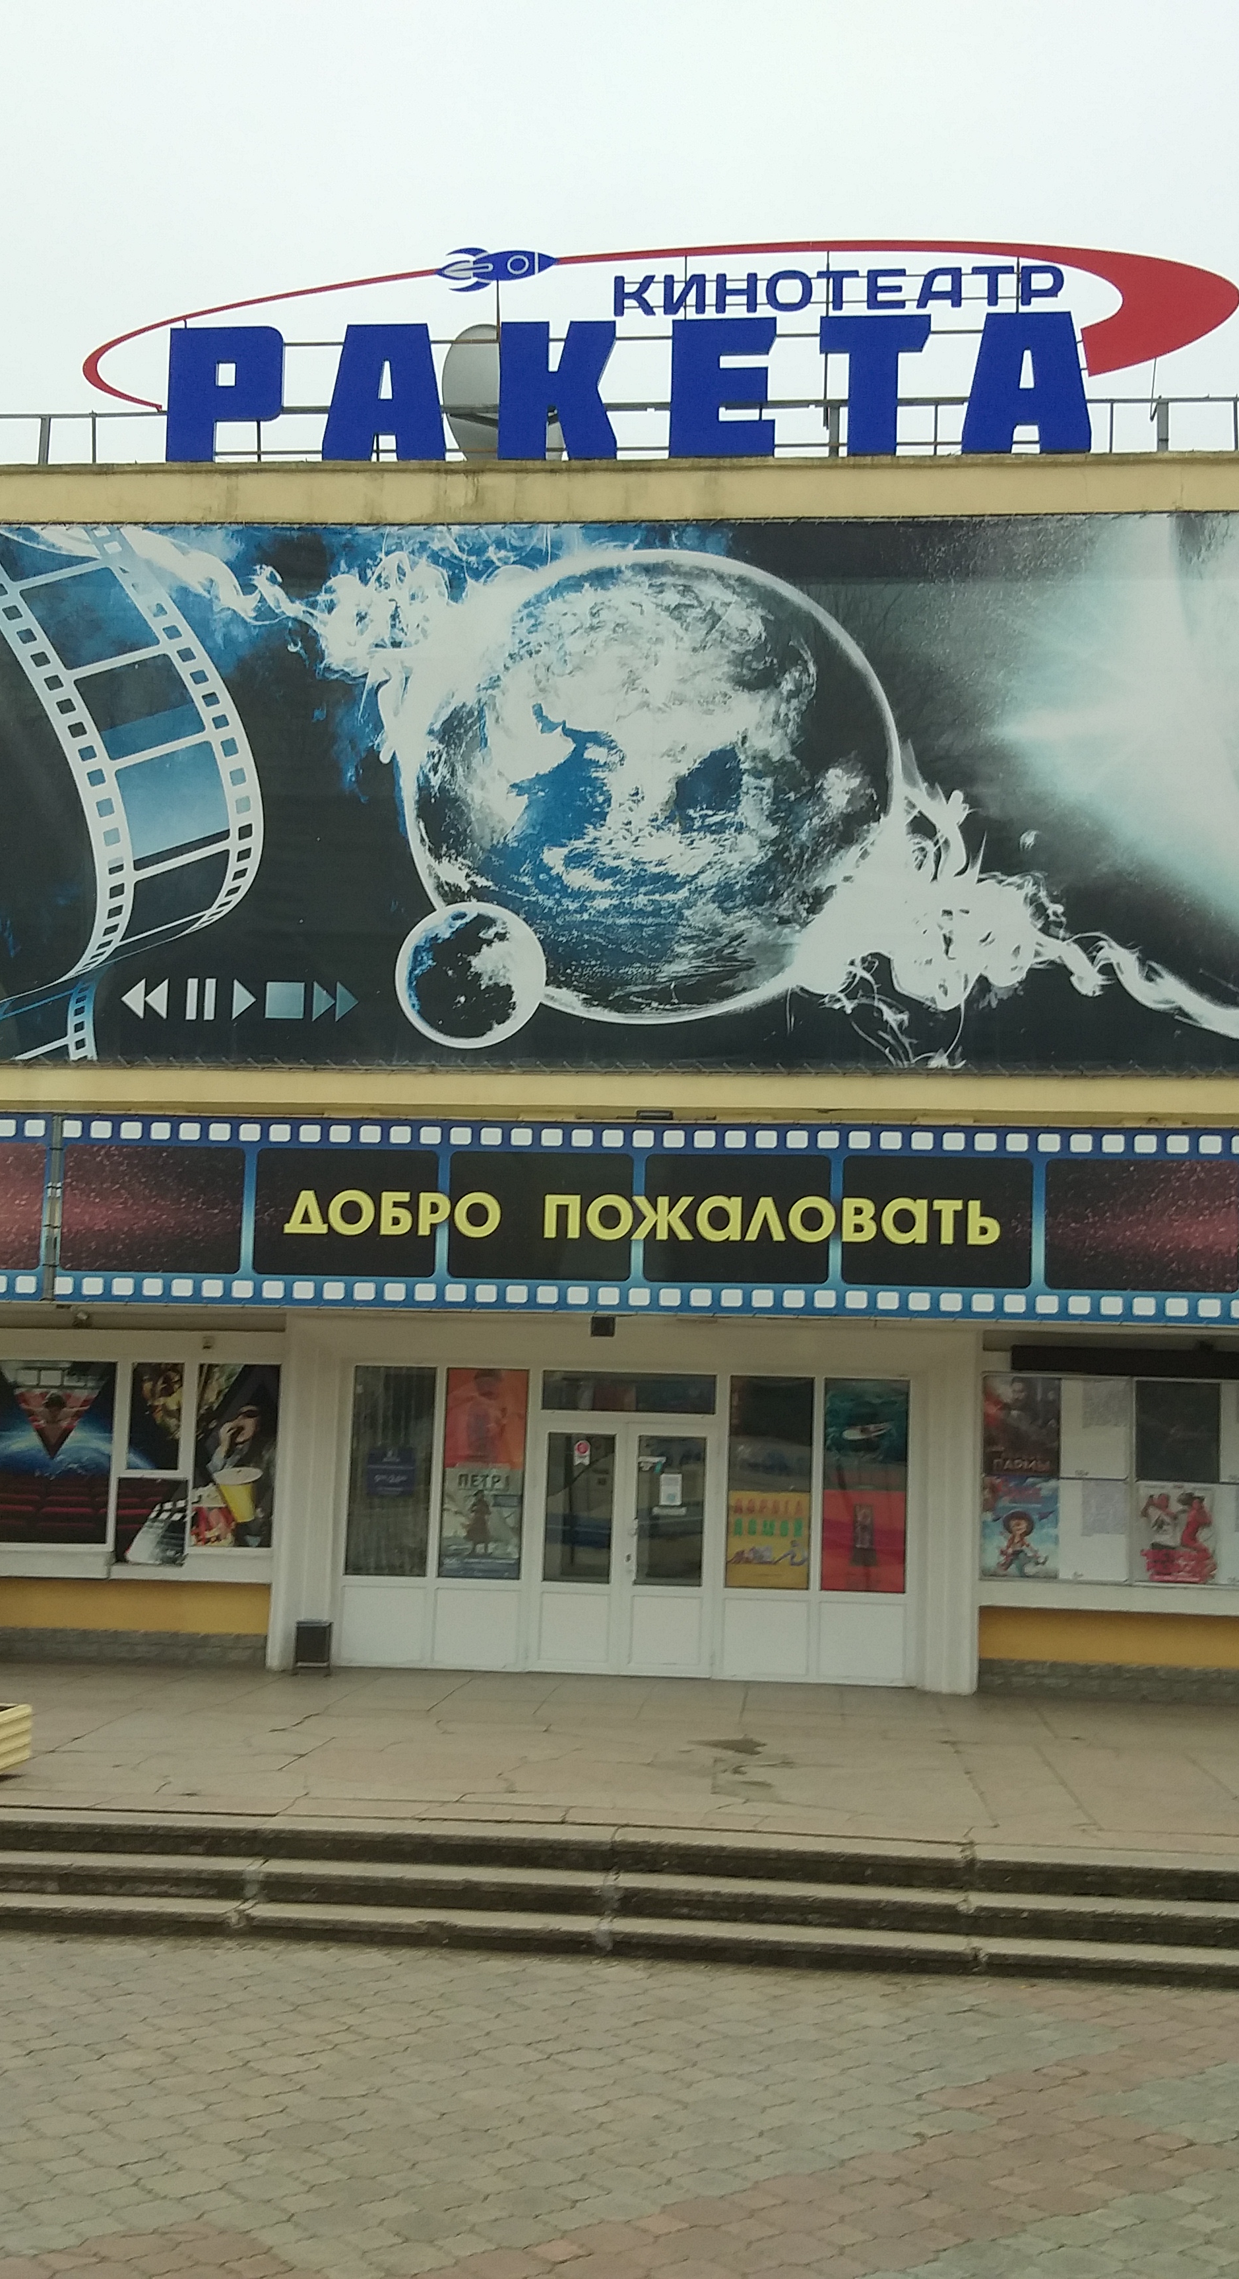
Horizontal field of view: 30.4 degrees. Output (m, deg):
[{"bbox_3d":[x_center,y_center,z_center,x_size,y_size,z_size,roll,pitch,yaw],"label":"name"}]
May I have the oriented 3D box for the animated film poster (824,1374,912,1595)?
[{"bbox_3d":[1.811,2.545,16.768,0.620,1.533,0.020,1,-5,5],"label":"animated film poster"}]

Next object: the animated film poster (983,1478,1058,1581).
[{"bbox_3d":[2.896,2.802,16.459,0.550,0.711,0.020,1,-5,5],"label":"animated film poster"}]

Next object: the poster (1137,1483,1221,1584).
[{"bbox_3d":[4.311,3.038,17.606,0.646,0.760,0.030,1,-6,5],"label":"poster"}]

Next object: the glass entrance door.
[{"bbox_3d":[0.030,3.252,18.092,1.412,1.939,0.100,1,-6,5],"label":"glass entrance door"}]

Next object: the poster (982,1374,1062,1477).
[{"bbox_3d":[2.921,2.087,16.525,0.552,0.708,0.020,1,-5,5],"label":"poster"}]

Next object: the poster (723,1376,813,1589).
[{"bbox_3d":[1.189,2.713,18.051,0.678,1.665,0.030,1,-6,5],"label":"poster"}]

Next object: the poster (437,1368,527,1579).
[{"bbox_3d":[-1.014,2.492,17.014,0.620,1.543,0.020,1,-5,5],"label":"poster"}]

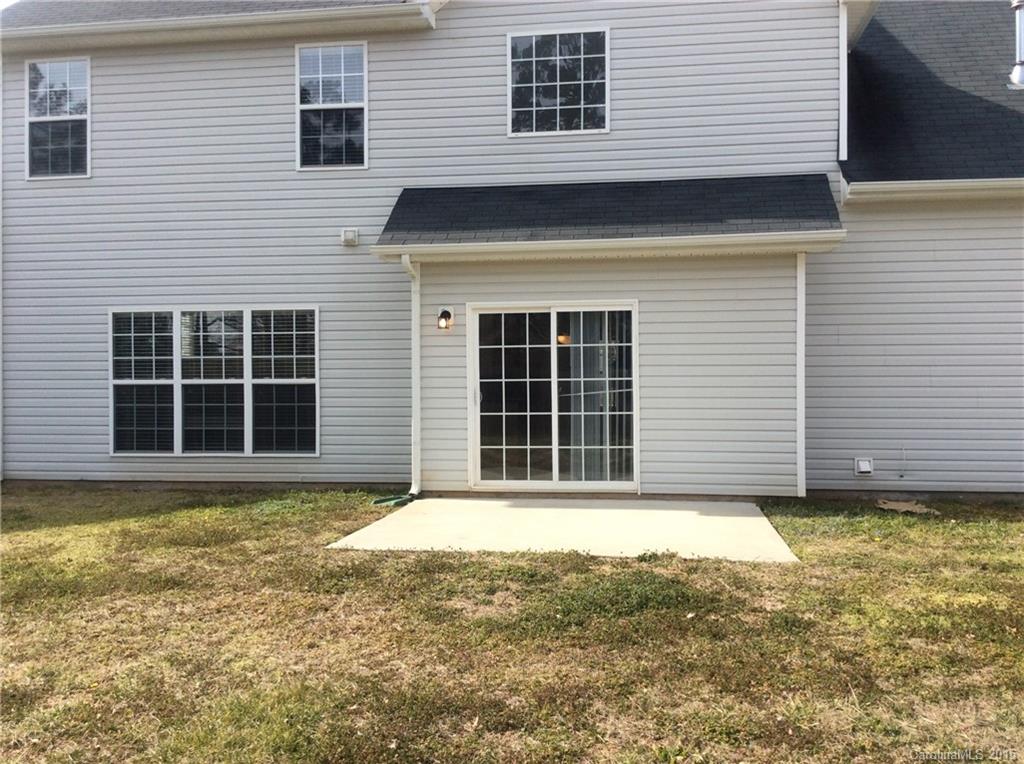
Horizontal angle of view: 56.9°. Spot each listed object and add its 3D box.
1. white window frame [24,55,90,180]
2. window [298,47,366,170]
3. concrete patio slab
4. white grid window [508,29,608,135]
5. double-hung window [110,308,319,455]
[{"bbox_3d":[-5.681,-3.294,11.863,0.885,1.523,0.100,0,0,8],"label":"white window frame"},{"bbox_3d":[-2.159,-3.307,11.364,0.895,1.525,0.100,0,0,8],"label":"window"},{"bbox_3d":[0.555,1.350,8.665,3.640,0.100,3.060,0,0,8],"label":"concrete patio slab"},{"bbox_3d":[0.542,-3.468,10.980,1.190,1.205,0.100,0,0,8],"label":"white grid window"},{"bbox_3d":[-3.661,0.003,11.604,2.720,1.830,0.100,0,0,8],"label":"double-hung window"}]

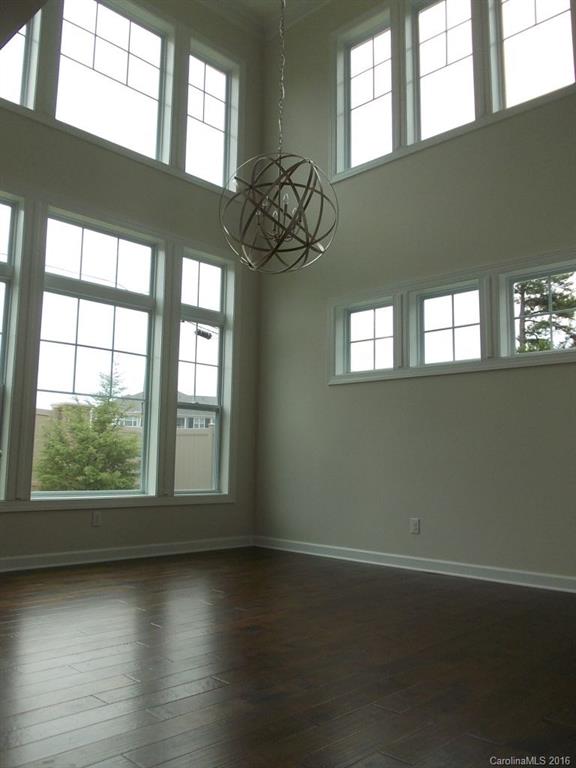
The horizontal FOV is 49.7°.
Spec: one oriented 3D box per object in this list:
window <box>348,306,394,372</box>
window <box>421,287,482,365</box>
[{"bbox_3d":[0.822,-0.423,5.866,0.590,0.610,0.070,-6,-10,43],"label":"window"},{"bbox_3d":[1.416,-0.479,5.314,0.590,0.610,0.070,-6,-10,43],"label":"window"}]

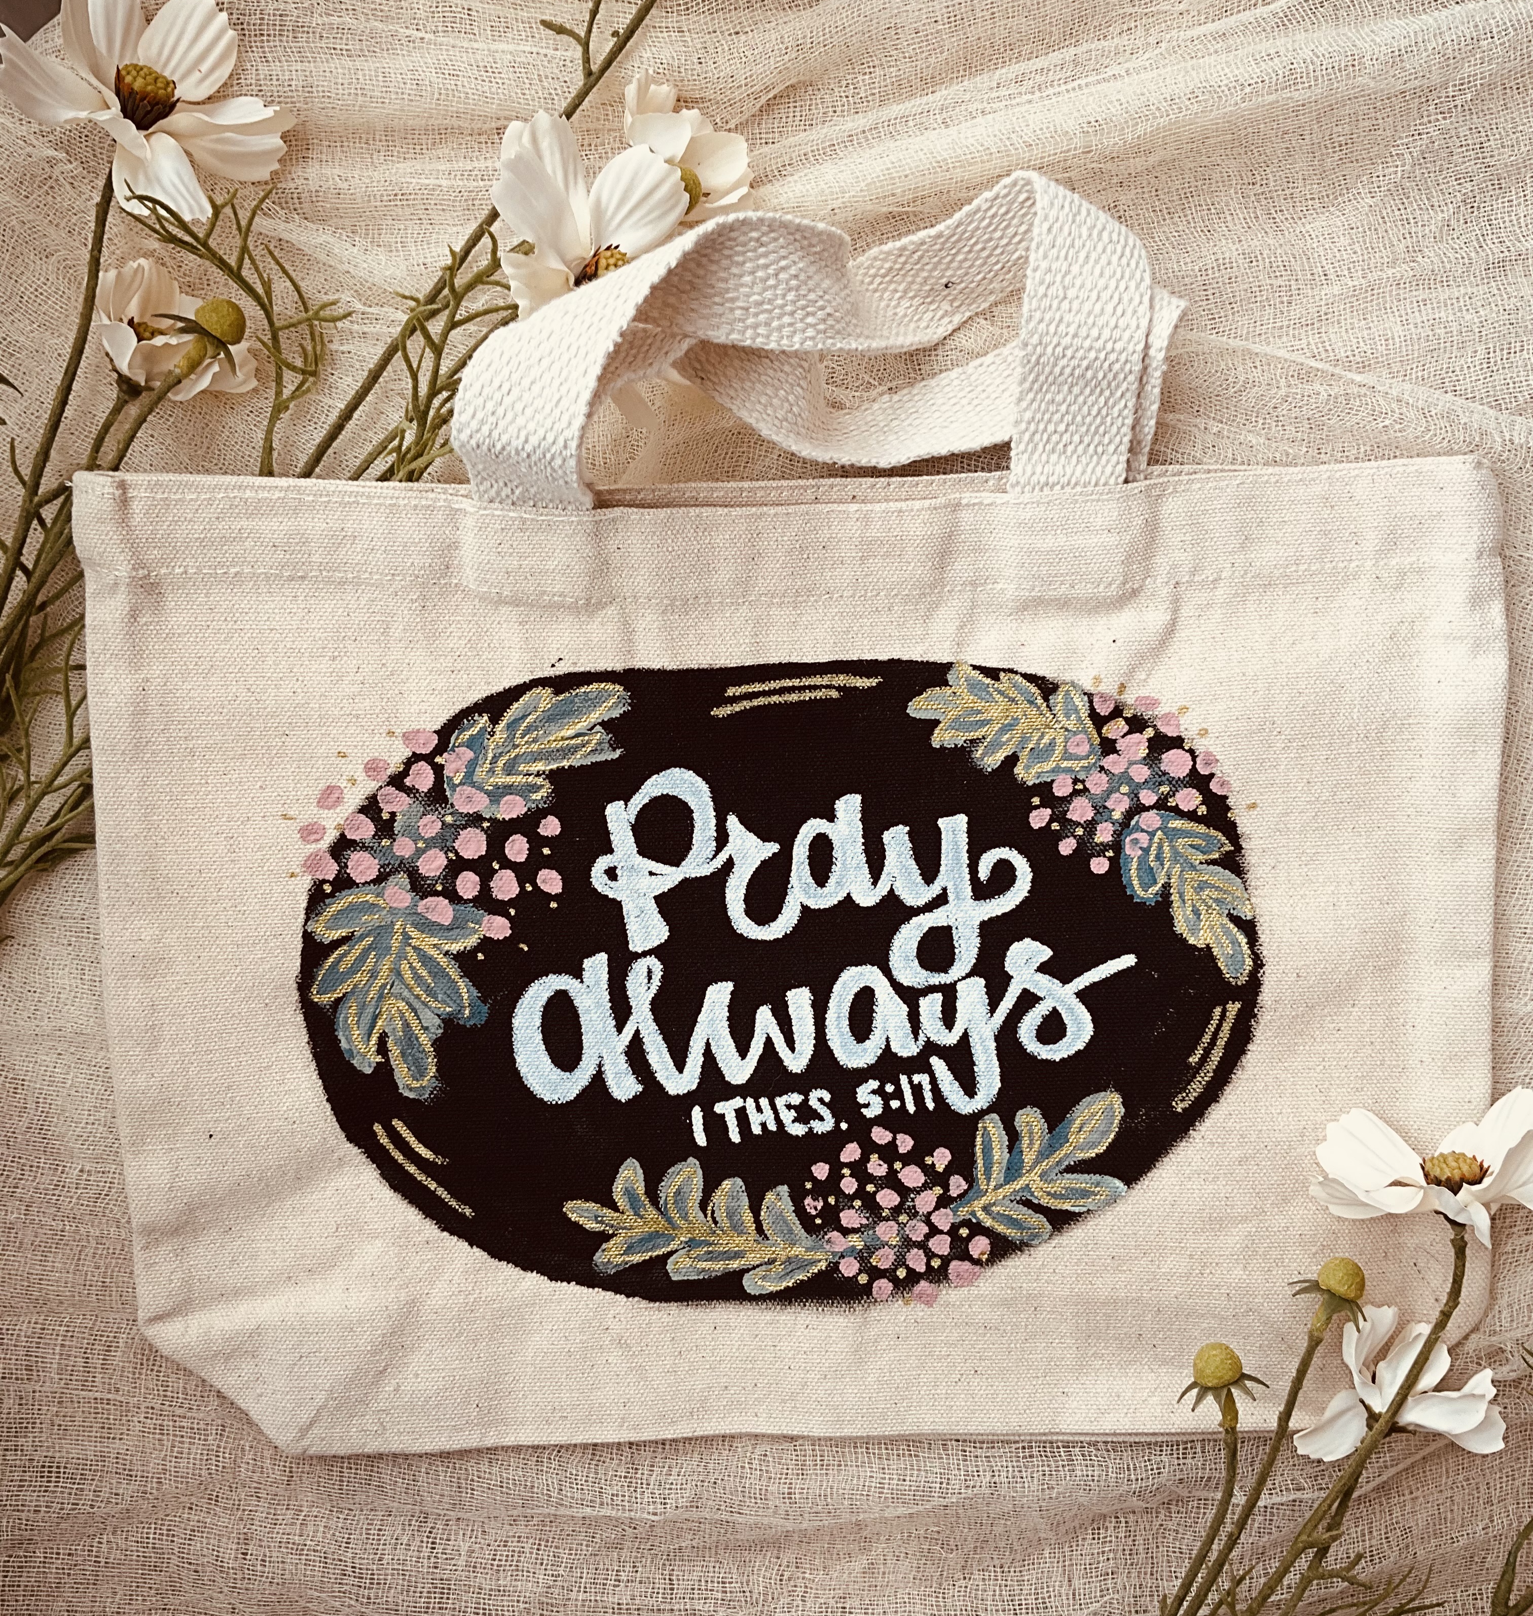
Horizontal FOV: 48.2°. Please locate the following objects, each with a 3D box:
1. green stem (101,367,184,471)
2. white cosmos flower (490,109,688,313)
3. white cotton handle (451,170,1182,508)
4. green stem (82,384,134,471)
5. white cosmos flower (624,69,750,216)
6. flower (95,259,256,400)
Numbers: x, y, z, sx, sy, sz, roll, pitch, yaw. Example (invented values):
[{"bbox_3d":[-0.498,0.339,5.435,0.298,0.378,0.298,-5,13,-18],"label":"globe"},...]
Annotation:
[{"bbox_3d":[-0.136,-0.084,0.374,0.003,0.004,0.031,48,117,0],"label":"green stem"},{"bbox_3d":[-0.036,-0.122,0.365,0.052,0.031,0.052,21,56,-21],"label":"white cosmos flower"},{"bbox_3d":[0.011,-0.101,0.369,0.158,0.047,0.073,0,90,0],"label":"white cotton handle"},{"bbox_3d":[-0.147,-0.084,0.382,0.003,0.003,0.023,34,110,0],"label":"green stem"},{"bbox_3d":[-0.017,-0.145,0.378,0.035,0.022,0.035,21,56,-15],"label":"white cosmos flower"},{"bbox_3d":[-0.129,-0.104,0.374,0.036,0.033,0.023,25,132,0],"label":"flower"}]

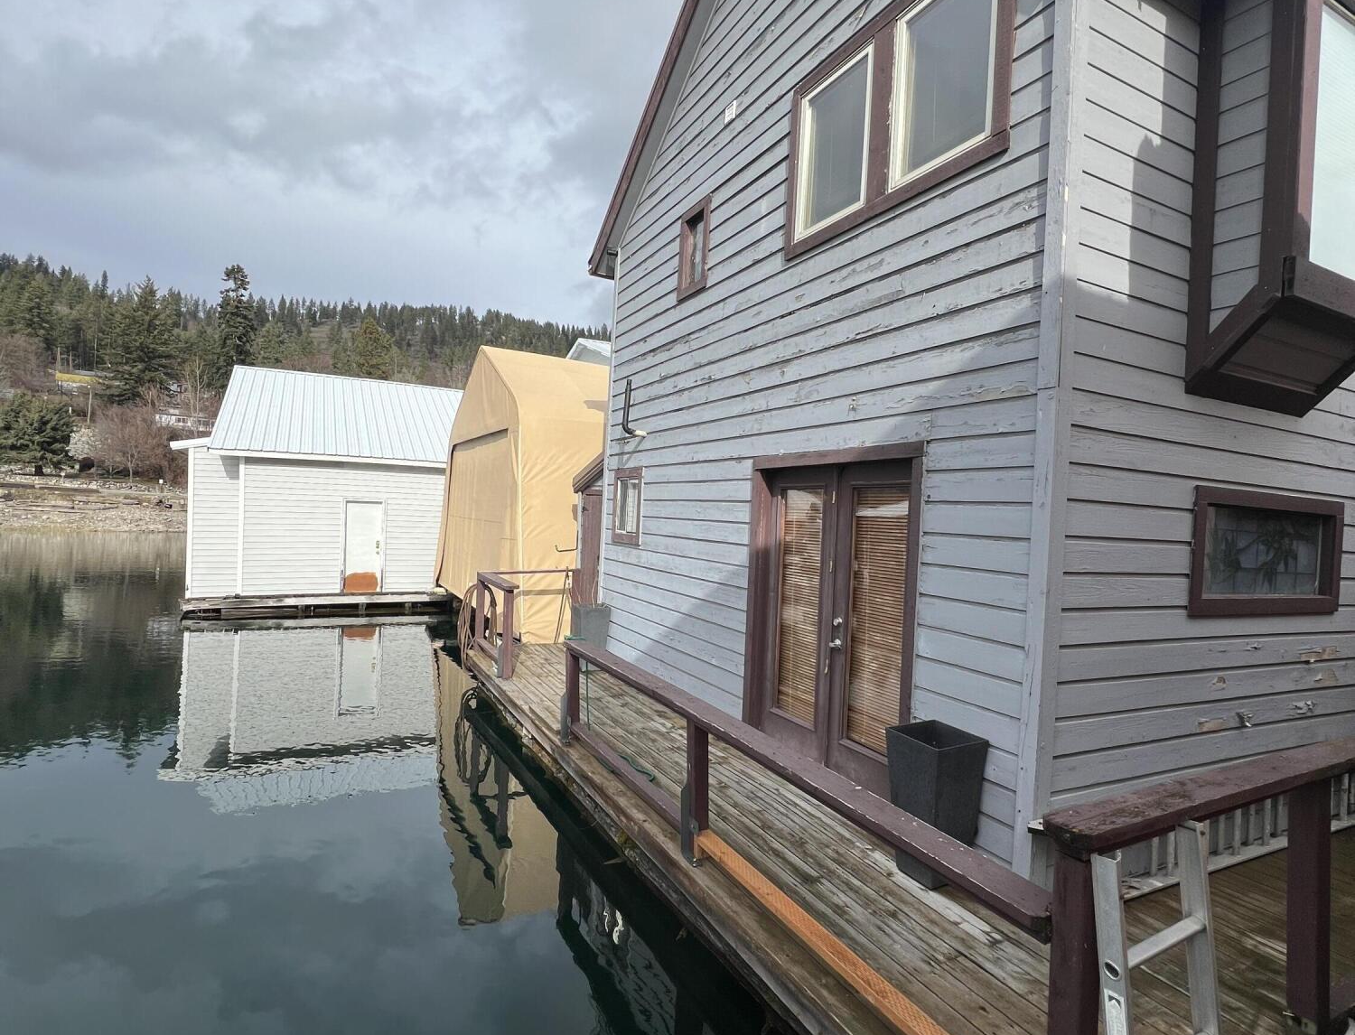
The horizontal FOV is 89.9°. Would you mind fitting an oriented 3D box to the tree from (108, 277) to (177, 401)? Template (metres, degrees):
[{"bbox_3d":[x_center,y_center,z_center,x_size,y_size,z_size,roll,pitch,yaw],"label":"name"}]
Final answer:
[{"bbox_3d":[-72.440,-23.732,92.000,7.428,17.799,7.428,3,-2,-39],"label":"tree"}]

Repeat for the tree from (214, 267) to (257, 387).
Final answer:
[{"bbox_3d":[-65.321,-27.460,100.000,5.525,20.179,5.525,3,-2,-34],"label":"tree"}]

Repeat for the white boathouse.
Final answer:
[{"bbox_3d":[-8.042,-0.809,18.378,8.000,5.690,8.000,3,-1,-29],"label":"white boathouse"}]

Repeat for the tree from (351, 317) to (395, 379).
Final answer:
[{"bbox_3d":[-48.529,-25.837,108.000,6.517,12.357,6.517,3,-1,-25],"label":"tree"}]

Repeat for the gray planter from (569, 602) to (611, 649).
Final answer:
[{"bbox_3d":[-0.903,1.268,7.155,0.330,0.650,0.340,3,0,-27],"label":"gray planter"}]

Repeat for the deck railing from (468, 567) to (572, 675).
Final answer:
[{"bbox_3d":[-1.532,1.109,7.597,1.230,0.900,2.000,3,0,-27],"label":"deck railing"}]

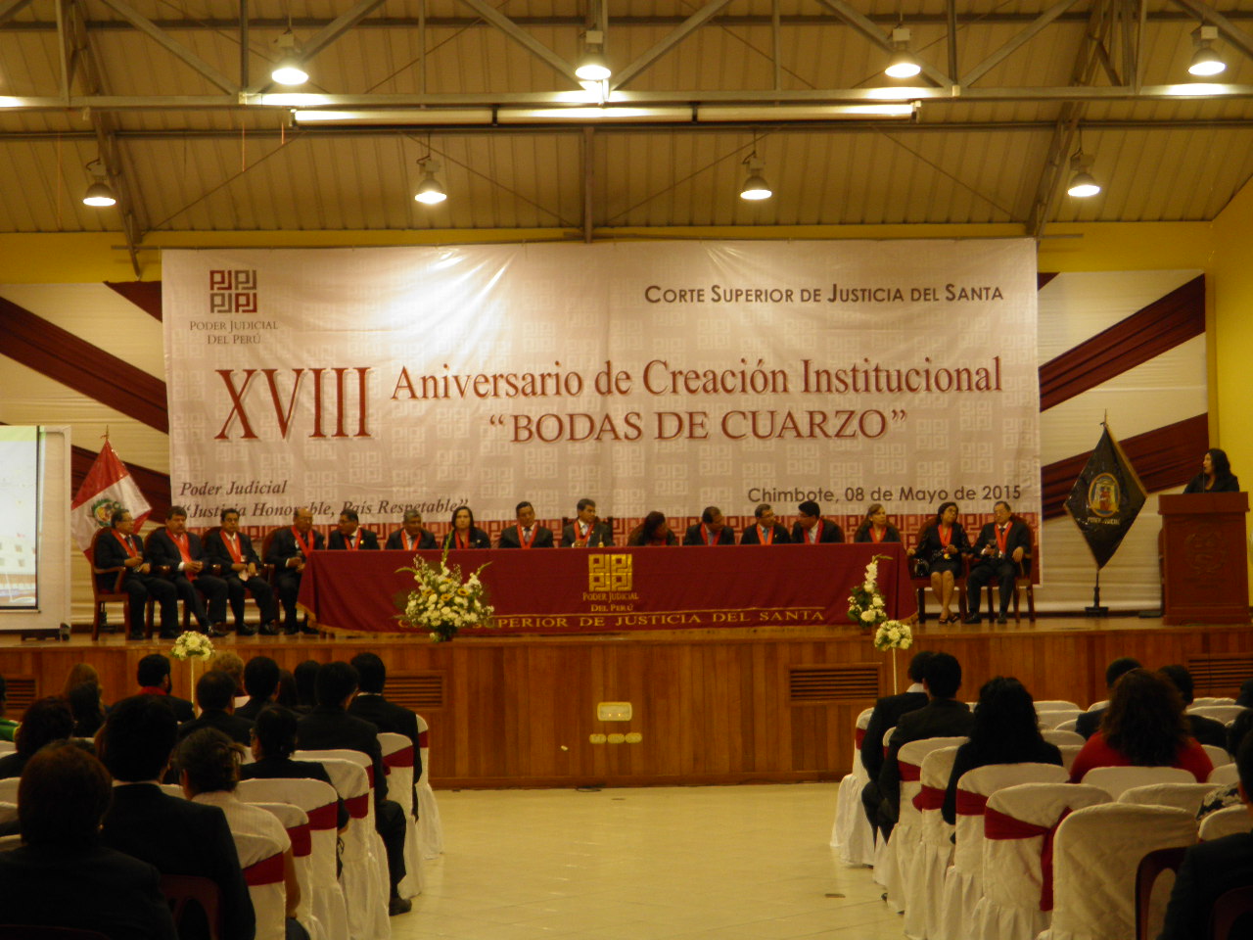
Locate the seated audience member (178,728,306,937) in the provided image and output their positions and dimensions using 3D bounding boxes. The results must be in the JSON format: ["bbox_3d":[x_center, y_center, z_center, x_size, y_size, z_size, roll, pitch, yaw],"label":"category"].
[{"bbox_3d":[-1.262,1.415,7.204,0.520,1.200,0.820,-1,-3,-2],"label":"seated audience member"}]

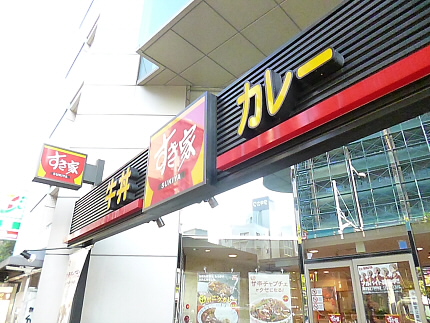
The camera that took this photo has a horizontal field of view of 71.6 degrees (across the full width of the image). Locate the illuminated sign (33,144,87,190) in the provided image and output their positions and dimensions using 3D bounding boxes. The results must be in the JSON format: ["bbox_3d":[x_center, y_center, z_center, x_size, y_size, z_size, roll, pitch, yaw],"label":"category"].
[{"bbox_3d":[-2.791,0.116,5.398,0.750,0.620,0.230,18,-29,-35],"label":"illuminated sign"}]

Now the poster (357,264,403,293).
[{"bbox_3d":[2.859,2.035,5.152,0.020,0.450,0.640,21,-31,-40],"label":"poster"}]

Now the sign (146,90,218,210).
[{"bbox_3d":[-0.373,-0.044,3.067,0.120,0.930,1.140,18,-29,-35],"label":"sign"}]

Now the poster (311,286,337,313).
[{"bbox_3d":[2.097,2.660,5.738,0.020,0.410,0.480,21,-31,-40],"label":"poster"}]

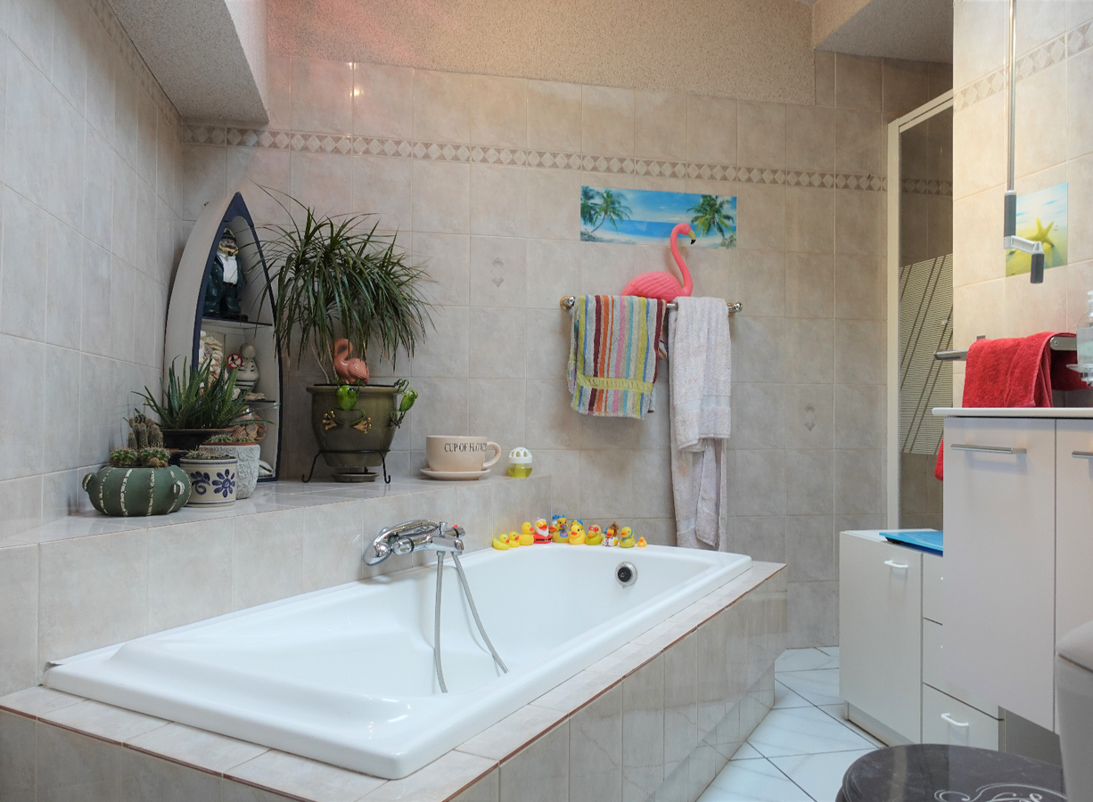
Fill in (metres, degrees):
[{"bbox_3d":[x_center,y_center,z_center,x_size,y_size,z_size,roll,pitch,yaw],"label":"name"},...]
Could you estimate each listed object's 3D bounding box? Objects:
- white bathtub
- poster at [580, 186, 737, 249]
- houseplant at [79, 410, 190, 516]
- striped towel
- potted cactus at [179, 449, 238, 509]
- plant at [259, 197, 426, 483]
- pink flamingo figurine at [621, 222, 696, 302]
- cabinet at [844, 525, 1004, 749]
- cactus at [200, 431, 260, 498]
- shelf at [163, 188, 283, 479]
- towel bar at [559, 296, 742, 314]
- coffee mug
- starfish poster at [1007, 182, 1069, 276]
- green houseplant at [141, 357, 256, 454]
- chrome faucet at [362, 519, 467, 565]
[{"bbox_3d":[-0.101,0.673,1.917,0.745,0.440,1.700,0,-1,29],"label":"white bathtub"},{"bbox_3d":[0.419,-0.668,2.932,0.600,0.197,0.010,1,-1,-12],"label":"poster"},{"bbox_3d":[-0.890,0.135,1.757,0.220,0.218,0.215,1,-1,-27],"label":"houseplant"},{"bbox_3d":[0.252,-0.158,2.860,0.360,0.440,0.110,1,-1,-11],"label":"striped towel"},{"bbox_3d":[-0.805,0.193,1.919,0.137,0.112,0.137,1,-1,-23],"label":"potted cactus"},{"bbox_3d":[-0.637,-0.194,2.540,0.520,0.900,0.450,1,-1,-11],"label":"plant"},{"bbox_3d":[0.402,-0.497,2.867,0.280,0.292,0.095,1,-1,-12],"label":"pink flamingo figurine"},{"bbox_3d":[1.057,0.646,2.043,0.307,0.542,0.605,1,-1,-12],"label":"cabinet"},{"bbox_3d":[-0.827,0.167,2.112,0.158,0.170,0.158,1,-1,-21],"label":"cactus"},{"bbox_3d":[-1.008,-0.185,2.509,0.210,0.885,0.300,0,-1,36],"label":"shelf"},{"bbox_3d":[0.383,-0.344,2.883,0.670,0.052,0.082,1,-1,-12],"label":"towel bar"},{"bbox_3d":[-0.268,0.182,2.645,0.255,0.118,0.198,1,-1,-32],"label":"coffee mug"},{"bbox_3d":[1.256,-0.435,2.061,0.010,0.204,0.200,1,-1,-13],"label":"starfish poster"},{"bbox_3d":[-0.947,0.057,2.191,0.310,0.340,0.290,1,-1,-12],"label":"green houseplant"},{"bbox_3d":[-0.332,0.365,2.117,0.165,0.098,0.345,0,-1,28],"label":"chrome faucet"}]

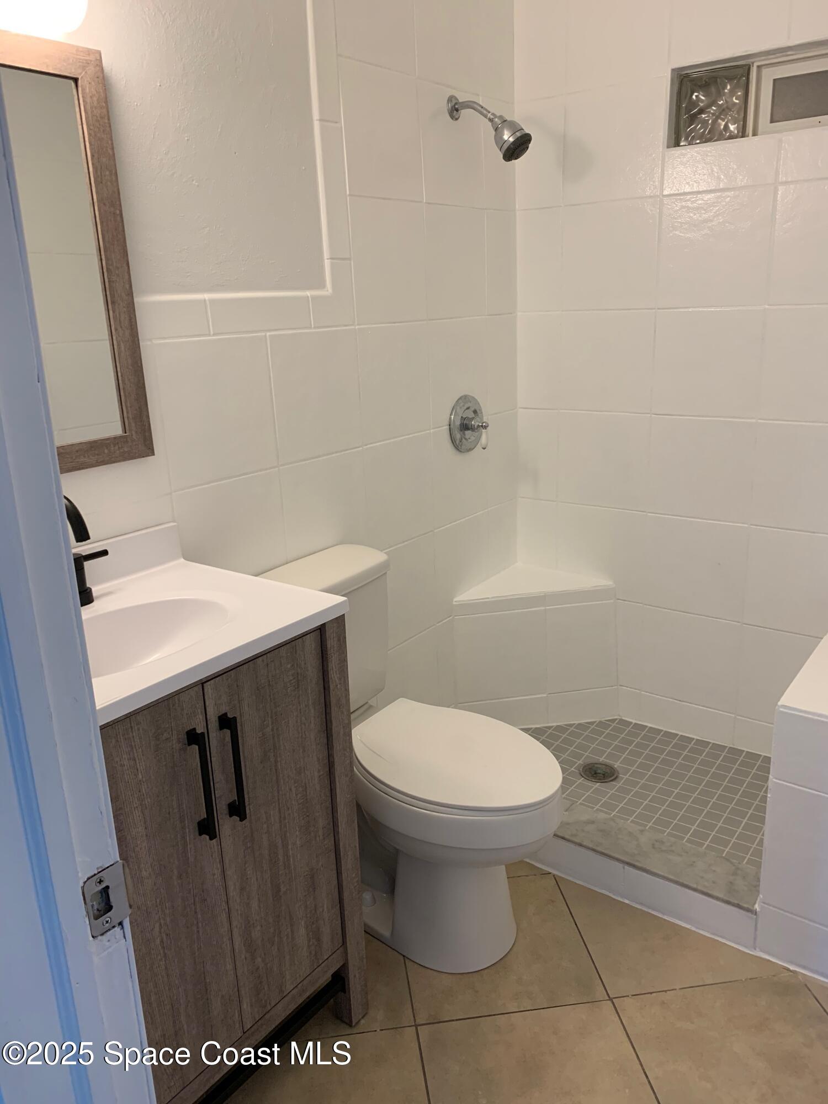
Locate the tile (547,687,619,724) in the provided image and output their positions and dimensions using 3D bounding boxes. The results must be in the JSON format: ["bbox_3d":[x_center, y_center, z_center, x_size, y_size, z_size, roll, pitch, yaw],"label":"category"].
[{"bbox_3d":[0.576,0.522,2.824,0.249,0.114,0.010,-5,17,-8],"label":"tile"}]

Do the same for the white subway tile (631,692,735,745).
[{"bbox_3d":[0.876,0.545,2.671,0.304,0.133,0.010,10,21,36],"label":"white subway tile"}]

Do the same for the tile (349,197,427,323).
[{"bbox_3d":[-0.063,-0.754,2.161,0.010,0.302,0.303,10,21,36],"label":"tile"}]

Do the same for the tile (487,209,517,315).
[{"bbox_3d":[0.261,-0.873,2.515,0.010,0.295,0.173,10,21,36],"label":"tile"}]

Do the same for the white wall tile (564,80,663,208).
[{"bbox_3d":[0.553,-1.137,2.313,0.294,0.295,0.010,10,21,36],"label":"white wall tile"}]

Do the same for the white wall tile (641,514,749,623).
[{"bbox_3d":[0.853,0.046,2.519,0.304,0.300,0.010,10,21,36],"label":"white wall tile"}]

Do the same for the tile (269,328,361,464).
[{"bbox_3d":[-0.231,-0.375,1.977,0.010,0.295,0.294,10,21,36],"label":"tile"}]

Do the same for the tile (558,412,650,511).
[{"bbox_3d":[0.603,-0.288,2.630,0.305,0.302,0.010,11,21,37],"label":"tile"}]

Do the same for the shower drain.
[{"bbox_3d":[0.566,0.675,2.525,0.115,0.012,0.115,-2,17,1],"label":"shower drain"}]

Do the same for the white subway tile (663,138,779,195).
[{"bbox_3d":[0.817,-1.031,2.222,0.305,0.113,0.010,10,21,36],"label":"white subway tile"}]

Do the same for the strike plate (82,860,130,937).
[{"bbox_3d":[-0.262,0.295,0.706,0.005,0.057,0.039,11,21,37],"label":"strike plate"}]

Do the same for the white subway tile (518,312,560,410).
[{"bbox_3d":[0.408,-0.617,2.690,0.157,0.302,0.010,10,21,36],"label":"white subway tile"}]

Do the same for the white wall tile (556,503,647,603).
[{"bbox_3d":[0.611,0.002,2.700,0.303,0.300,0.010,10,21,36],"label":"white wall tile"}]

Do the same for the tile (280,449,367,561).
[{"bbox_3d":[-0.220,-0.091,2.098,0.010,0.300,0.297,10,21,36],"label":"tile"}]

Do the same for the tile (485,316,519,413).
[{"bbox_3d":[0.278,-0.596,2.638,0.010,0.302,0.181,10,21,36],"label":"tile"}]

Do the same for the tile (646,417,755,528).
[{"bbox_3d":[0.845,-0.243,2.447,0.305,0.302,0.010,11,21,37],"label":"tile"}]

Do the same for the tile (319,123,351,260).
[{"bbox_3d":[-0.193,-0.853,1.969,0.011,0.300,0.091,11,21,37],"label":"tile"}]

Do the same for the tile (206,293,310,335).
[{"bbox_3d":[-0.337,-0.529,1.837,0.011,0.072,0.299,10,21,36],"label":"tile"}]

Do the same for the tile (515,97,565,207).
[{"bbox_3d":[0.372,-1.170,2.448,0.157,0.295,0.010,10,21,36],"label":"tile"}]

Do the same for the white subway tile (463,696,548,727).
[{"bbox_3d":[0.292,0.544,2.778,0.316,0.111,0.010,-5,17,-9],"label":"white subway tile"}]

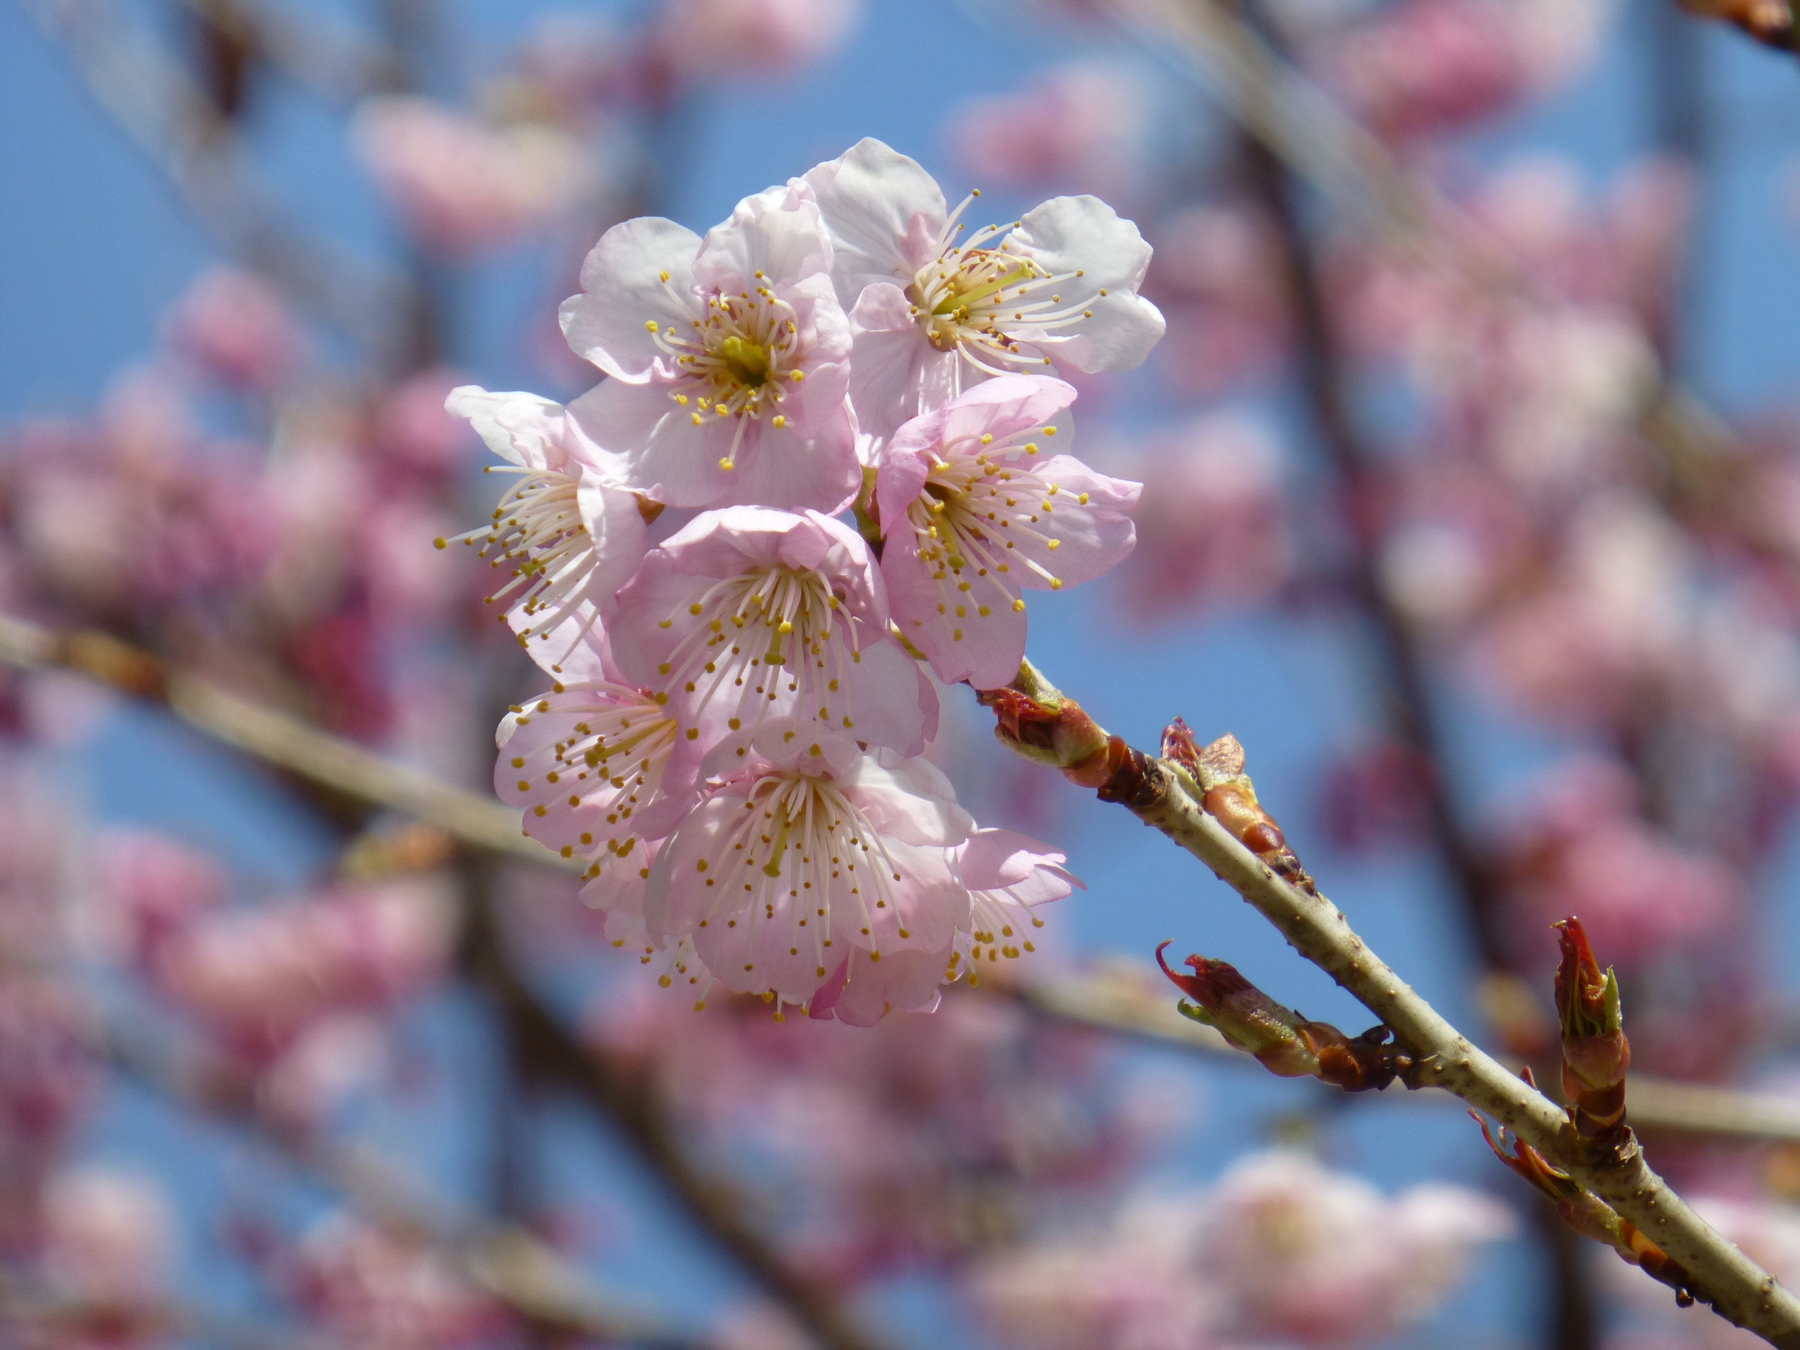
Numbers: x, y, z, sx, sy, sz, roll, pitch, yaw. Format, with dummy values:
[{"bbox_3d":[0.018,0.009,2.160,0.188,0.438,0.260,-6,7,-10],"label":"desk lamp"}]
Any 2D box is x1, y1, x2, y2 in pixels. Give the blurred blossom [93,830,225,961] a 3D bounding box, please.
[{"bbox_3d":[-0.133,0.040,3.600,0.023,0.023,0.019,0,0,0],"label":"blurred blossom"}]

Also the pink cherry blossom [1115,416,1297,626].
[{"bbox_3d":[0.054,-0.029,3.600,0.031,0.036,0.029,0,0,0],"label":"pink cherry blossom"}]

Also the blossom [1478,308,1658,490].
[{"bbox_3d":[0.116,-0.048,3.500,0.030,0.031,0.026,0,0,0],"label":"blossom"}]

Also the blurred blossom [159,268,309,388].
[{"bbox_3d":[-0.123,-0.064,3.700,0.026,0.022,0.020,0,0,0],"label":"blurred blossom"}]

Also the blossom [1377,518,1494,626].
[{"bbox_3d":[0.099,-0.019,3.700,0.020,0.019,0.017,0,0,0],"label":"blossom"}]

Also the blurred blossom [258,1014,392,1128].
[{"bbox_3d":[-0.103,0.071,3.600,0.023,0.020,0.018,0,0,0],"label":"blurred blossom"}]

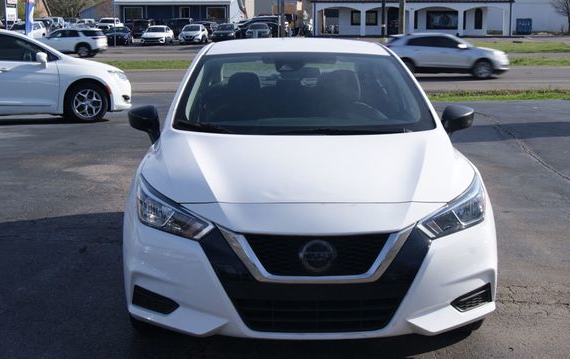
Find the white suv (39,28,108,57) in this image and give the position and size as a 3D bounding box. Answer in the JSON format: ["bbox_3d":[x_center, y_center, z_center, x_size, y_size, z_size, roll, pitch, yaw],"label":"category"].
[{"bbox_3d":[-13.689,-8.513,55.000,5.050,1.770,1.980,0,9,0],"label":"white suv"}]

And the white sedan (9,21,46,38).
[{"bbox_3d":[-18.905,-10.761,65.000,1.860,1.680,4.700,0,9,-1],"label":"white sedan"}]

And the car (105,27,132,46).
[{"bbox_3d":[-12.800,-11.003,68.000,1.800,1.430,4.600,0,9,-2],"label":"car"}]

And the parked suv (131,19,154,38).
[{"bbox_3d":[-12.927,-13.698,80.000,1.900,1.750,4.700,0,10,2],"label":"parked suv"}]

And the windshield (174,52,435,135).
[{"bbox_3d":[0.100,-0.493,4.892,1.390,0.150,0.930,0,37,-1],"label":"windshield"}]

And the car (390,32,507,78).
[{"bbox_3d":[6.060,-4.663,33.300,4.820,1.670,1.900,0,9,-1],"label":"car"}]

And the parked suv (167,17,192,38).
[{"bbox_3d":[-9.331,-13.311,78.000,1.980,1.800,4.950,0,9,1],"label":"parked suv"}]

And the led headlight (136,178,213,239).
[{"bbox_3d":[-0.473,0.123,3.912,0.410,0.225,0.460,0,10,-1],"label":"led headlight"}]

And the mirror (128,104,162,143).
[{"bbox_3d":[-0.787,-0.312,4.987,0.200,0.205,0.160,0,10,-1],"label":"mirror"}]

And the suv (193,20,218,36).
[{"bbox_3d":[-7.076,-13.352,78.500,1.870,1.620,4.600,0,9,1],"label":"suv"}]

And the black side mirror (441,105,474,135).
[{"bbox_3d":[0.983,-0.325,5.030,0.200,0.190,0.160,0,10,-1],"label":"black side mirror"}]

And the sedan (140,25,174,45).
[{"bbox_3d":[-9.913,-11.168,68.300,1.820,1.430,4.680,0,9,1],"label":"sedan"}]

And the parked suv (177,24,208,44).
[{"bbox_3d":[-7.290,-11.451,69.500,1.800,1.570,4.450,1,10,4],"label":"parked suv"}]

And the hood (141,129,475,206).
[{"bbox_3d":[0.115,-0.074,4.285,1.530,0.250,0.970,0,9,-1],"label":"hood"}]

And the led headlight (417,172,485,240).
[{"bbox_3d":[0.726,0.118,3.942,0.410,0.225,0.460,0,10,-1],"label":"led headlight"}]

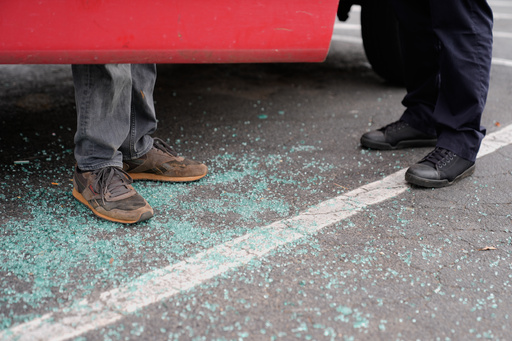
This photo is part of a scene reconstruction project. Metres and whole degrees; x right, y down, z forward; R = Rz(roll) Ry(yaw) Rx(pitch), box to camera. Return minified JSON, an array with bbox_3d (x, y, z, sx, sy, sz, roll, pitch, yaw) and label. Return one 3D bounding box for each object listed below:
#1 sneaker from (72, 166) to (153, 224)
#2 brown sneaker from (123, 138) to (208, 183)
[{"bbox_3d":[-0.399,0.059,2.235,0.303,0.112,0.110,18,25,39],"label":"sneaker"},{"bbox_3d":[-0.293,-0.034,2.510,0.303,0.112,0.110,0,20,-3],"label":"brown sneaker"}]

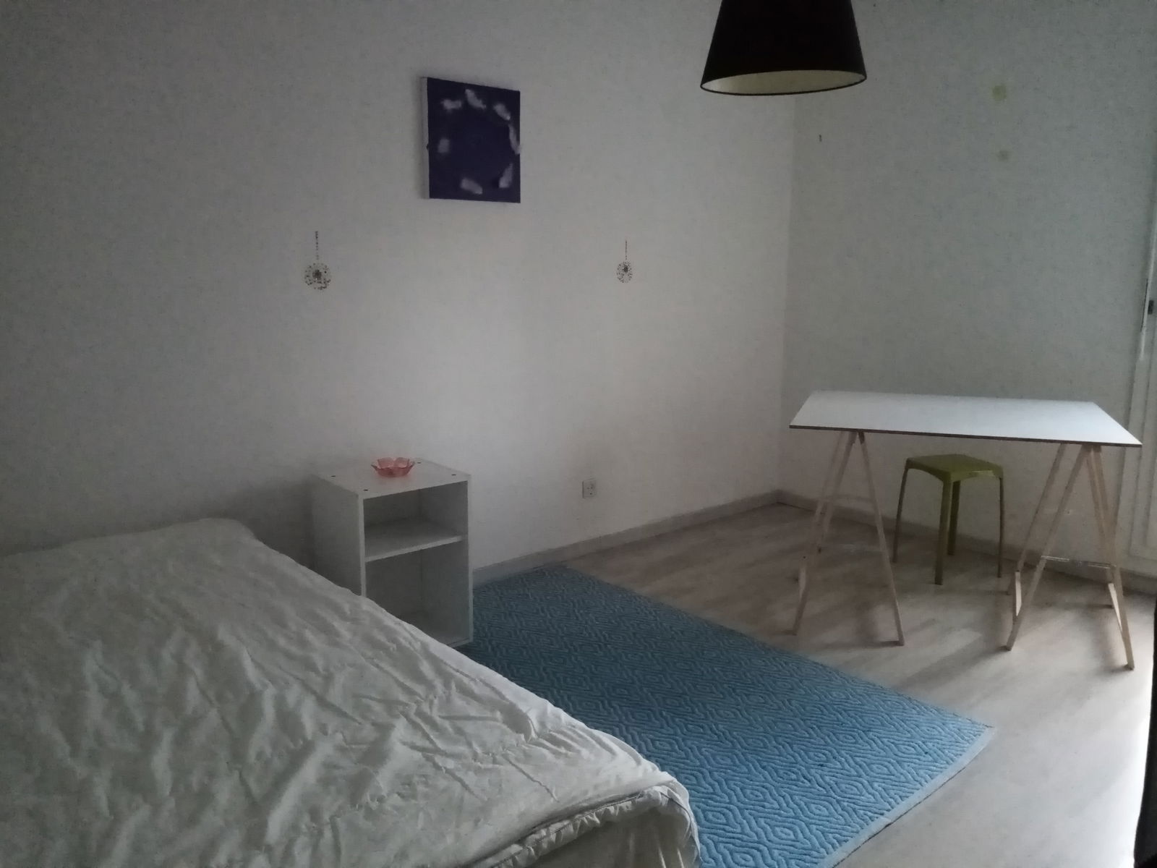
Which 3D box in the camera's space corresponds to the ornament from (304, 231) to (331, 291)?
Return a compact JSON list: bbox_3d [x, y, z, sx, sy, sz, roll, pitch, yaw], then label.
[{"bbox_3d":[-0.858,-0.568,2.851,0.091,0.192,0.015,-9,14,-40],"label":"ornament"}]

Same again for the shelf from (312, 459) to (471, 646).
[{"bbox_3d":[-0.618,0.423,2.920,0.393,0.582,0.341,-9,14,-40],"label":"shelf"}]

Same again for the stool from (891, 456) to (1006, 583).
[{"bbox_3d":[1.562,0.348,3.652,0.315,0.460,0.315,-4,11,-18],"label":"stool"}]

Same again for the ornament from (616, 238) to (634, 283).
[{"bbox_3d":[0.200,-0.741,3.736,0.098,0.184,0.015,-9,14,-40],"label":"ornament"}]

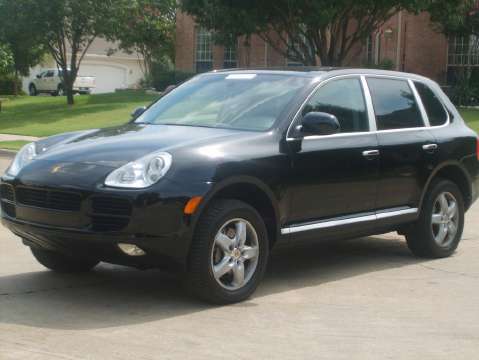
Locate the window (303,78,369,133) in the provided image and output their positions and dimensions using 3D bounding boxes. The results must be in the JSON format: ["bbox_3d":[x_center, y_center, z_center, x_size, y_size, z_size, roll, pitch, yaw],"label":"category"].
[{"bbox_3d":[0.712,-0.583,7.809,0.050,0.480,0.970,-23,-12,40],"label":"window"}]

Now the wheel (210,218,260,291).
[{"bbox_3d":[-0.099,0.504,6.959,0.210,0.500,0.500,5,7,41],"label":"wheel"}]

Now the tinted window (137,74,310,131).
[{"bbox_3d":[-0.133,-0.646,7.981,1.490,0.465,0.840,6,7,41],"label":"tinted window"}]

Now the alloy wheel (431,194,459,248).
[{"bbox_3d":[1.787,0.352,9.097,0.210,0.500,0.500,5,7,41],"label":"alloy wheel"}]

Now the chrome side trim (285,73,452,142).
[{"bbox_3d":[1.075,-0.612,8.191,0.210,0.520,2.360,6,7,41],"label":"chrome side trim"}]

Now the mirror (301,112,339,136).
[{"bbox_3d":[0.601,-0.412,7.362,0.220,0.177,0.230,6,7,41],"label":"mirror"}]

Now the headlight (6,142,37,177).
[{"bbox_3d":[-1.600,-0.159,7.330,0.355,0.250,0.360,6,7,41],"label":"headlight"}]

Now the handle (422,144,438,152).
[{"bbox_3d":[1.678,-0.286,8.772,0.050,0.050,0.210,5,7,41],"label":"handle"}]

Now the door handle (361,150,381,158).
[{"bbox_3d":[1.065,-0.215,8.075,0.050,0.050,0.210,5,7,41],"label":"door handle"}]

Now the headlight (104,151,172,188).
[{"bbox_3d":[-0.632,-0.065,6.490,0.355,0.250,0.360,6,7,41],"label":"headlight"}]

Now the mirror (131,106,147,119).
[{"bbox_3d":[-0.834,-0.557,8.742,0.270,0.180,0.140,5,7,41],"label":"mirror"}]

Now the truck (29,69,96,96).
[{"bbox_3d":[-12.100,-6.600,67.500,1.980,1.900,5.750,-4,7,-41],"label":"truck"}]

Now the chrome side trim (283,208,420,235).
[{"bbox_3d":[0.921,0.317,7.895,0.050,0.065,1.895,6,7,41],"label":"chrome side trim"}]

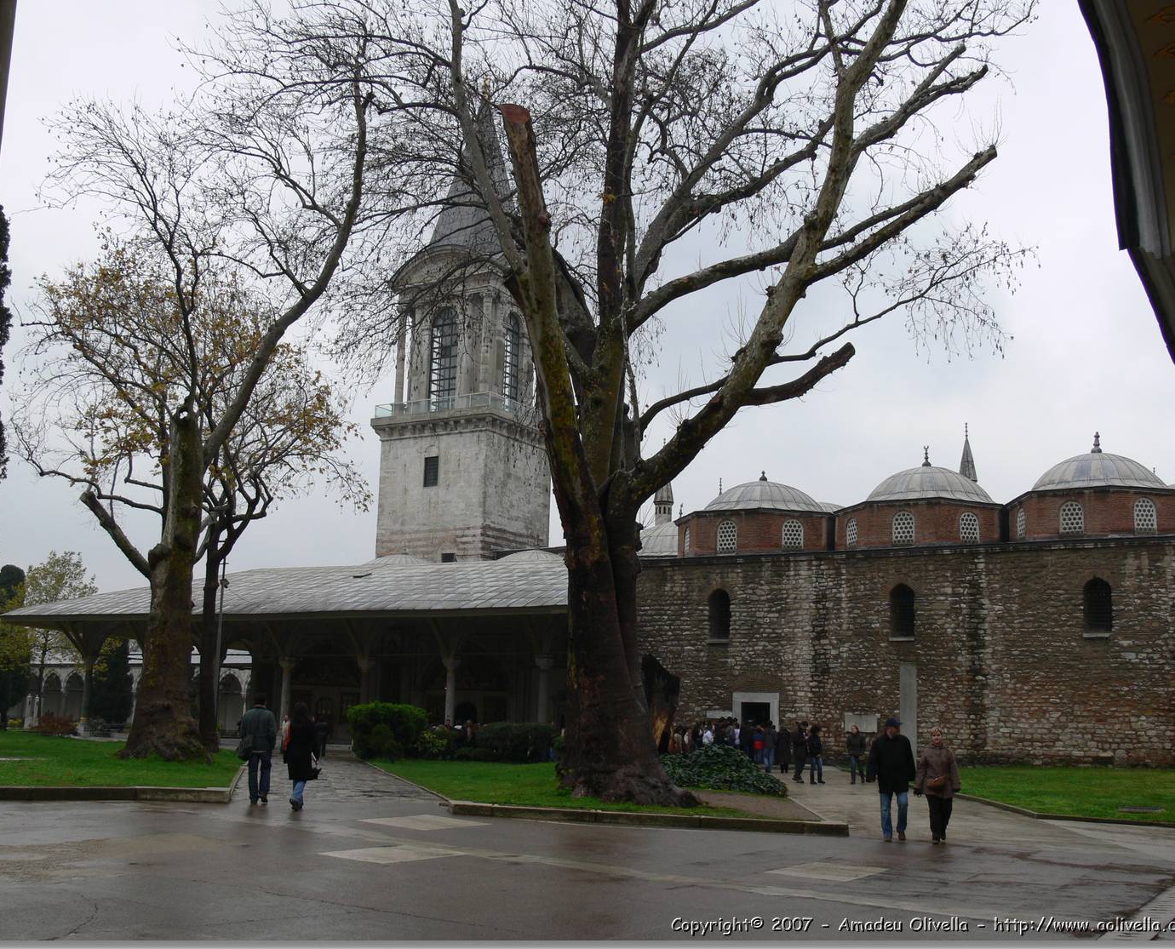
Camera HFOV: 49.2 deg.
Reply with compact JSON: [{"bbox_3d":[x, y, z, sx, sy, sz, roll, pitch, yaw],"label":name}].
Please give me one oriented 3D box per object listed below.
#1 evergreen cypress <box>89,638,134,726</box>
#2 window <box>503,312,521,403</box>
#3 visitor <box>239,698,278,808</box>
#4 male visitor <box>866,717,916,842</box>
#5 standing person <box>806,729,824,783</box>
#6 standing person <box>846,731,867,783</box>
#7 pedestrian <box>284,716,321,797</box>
[{"bbox_3d":[-30.908,12.924,83.648,2.400,7.000,2.400,1,-11,0],"label":"evergreen cypress"},{"bbox_3d":[-4.685,-7.190,80.000,0.350,6.200,1.850,-5,-12,26],"label":"window"},{"bbox_3d":[-5.414,4.561,21.322,0.620,1.750,0.450,4,-11,-14],"label":"visitor"},{"bbox_3d":[4.426,4.462,18.833,0.700,1.760,0.460,1,-11,0],"label":"male visitor"},{"bbox_3d":[6.579,8.118,37.184,0.380,1.660,0.480,-8,-14,40],"label":"standing person"},{"bbox_3d":[7.785,8.130,37.244,0.550,1.660,0.360,-3,-11,21],"label":"standing person"},{"bbox_3d":[-4.407,4.390,20.033,0.560,1.650,0.480,4,-11,-14],"label":"pedestrian"}]

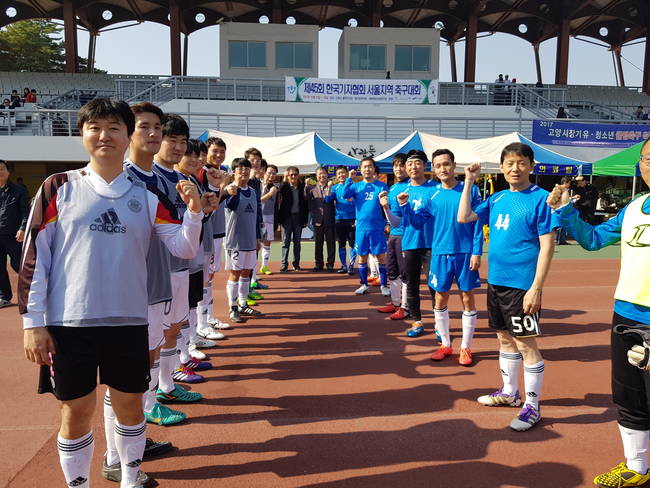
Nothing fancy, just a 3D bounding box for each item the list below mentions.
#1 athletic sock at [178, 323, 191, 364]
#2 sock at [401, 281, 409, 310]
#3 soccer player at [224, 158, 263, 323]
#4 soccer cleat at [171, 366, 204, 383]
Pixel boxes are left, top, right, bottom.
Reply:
[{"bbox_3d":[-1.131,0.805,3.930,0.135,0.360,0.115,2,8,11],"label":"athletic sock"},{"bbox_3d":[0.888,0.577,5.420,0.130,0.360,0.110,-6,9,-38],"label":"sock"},{"bbox_3d":[-0.896,-0.043,5.271,0.490,1.720,0.420,-4,9,-30],"label":"soccer player"},{"bbox_3d":[-1.012,0.946,3.587,0.280,0.110,0.100,2,7,16],"label":"soccer cleat"}]

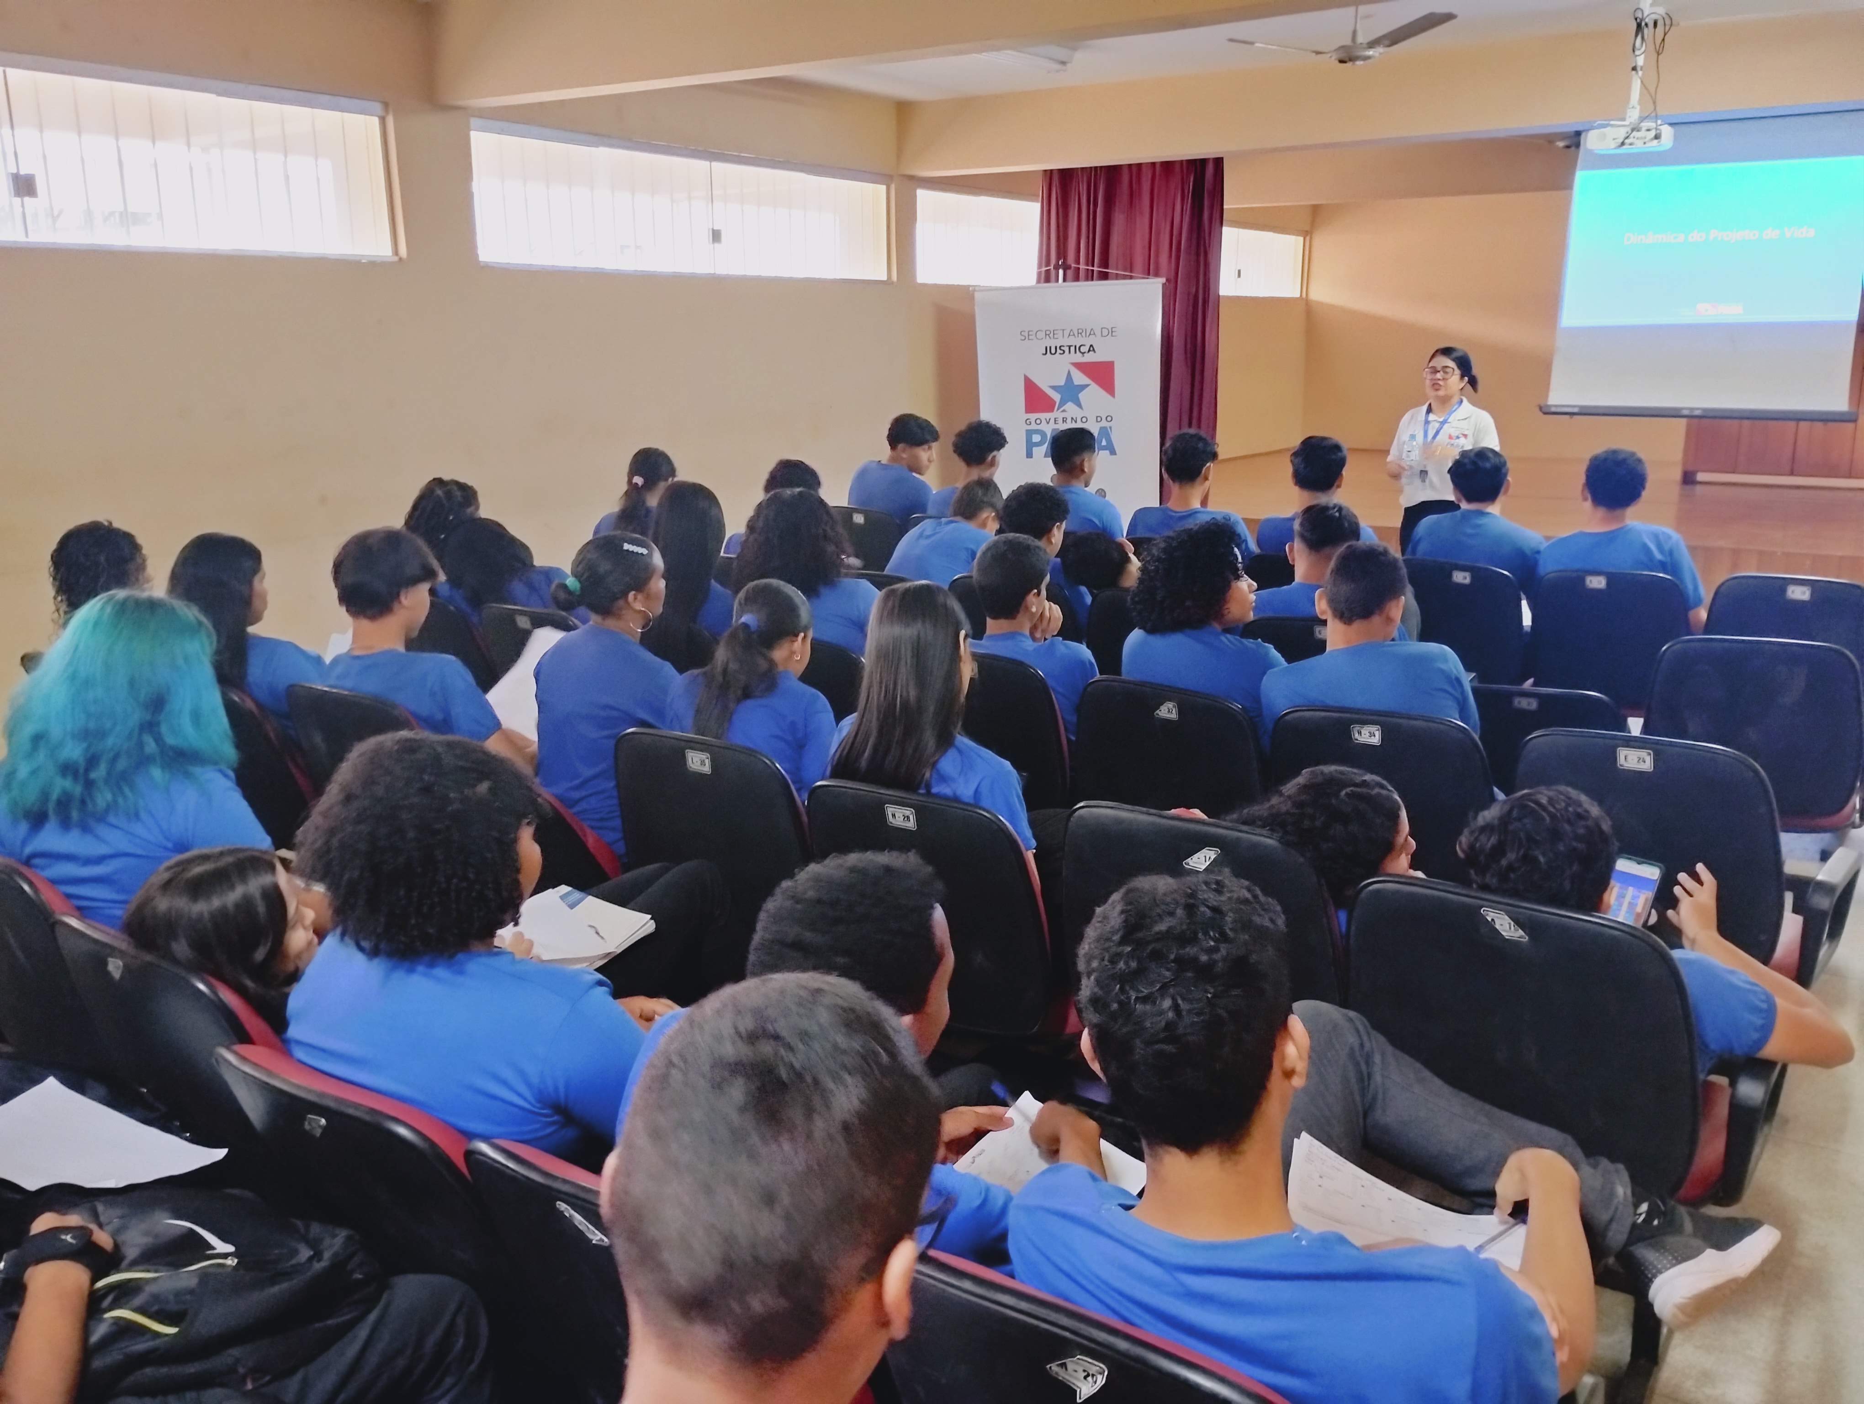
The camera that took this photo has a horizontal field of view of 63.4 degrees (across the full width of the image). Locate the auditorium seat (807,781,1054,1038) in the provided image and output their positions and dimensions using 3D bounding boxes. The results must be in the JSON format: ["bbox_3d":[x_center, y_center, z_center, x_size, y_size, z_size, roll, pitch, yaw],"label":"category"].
[{"bbox_3d":[0.118,0.517,3.003,0.530,0.875,0.620,8,17,32],"label":"auditorium seat"}]

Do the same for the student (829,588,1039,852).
[{"bbox_3d":[0.210,0.318,3.181,0.460,1.235,0.740,8,16,31],"label":"student"}]

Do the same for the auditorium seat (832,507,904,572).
[{"bbox_3d":[-0.192,-0.511,7.239,0.520,0.895,0.620,8,16,31],"label":"auditorium seat"}]

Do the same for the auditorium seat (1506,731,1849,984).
[{"bbox_3d":[1.613,0.450,3.347,0.600,0.895,0.620,8,16,31],"label":"auditorium seat"}]

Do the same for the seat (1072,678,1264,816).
[{"bbox_3d":[0.702,0.350,3.697,0.550,0.890,0.650,8,16,33],"label":"seat"}]

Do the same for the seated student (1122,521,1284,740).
[{"bbox_3d":[0.730,0.148,3.788,0.480,1.240,0.740,9,17,36],"label":"seated student"}]

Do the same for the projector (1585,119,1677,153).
[{"bbox_3d":[2.674,-2.155,5.775,0.305,0.100,0.245,8,16,31],"label":"projector"}]

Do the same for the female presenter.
[{"bbox_3d":[2.174,-0.717,6.501,0.480,1.586,0.360,6,16,25],"label":"female presenter"}]

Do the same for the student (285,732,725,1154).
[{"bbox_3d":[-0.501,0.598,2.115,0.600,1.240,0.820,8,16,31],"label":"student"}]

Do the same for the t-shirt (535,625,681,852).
[{"bbox_3d":[-0.688,0.070,3.448,0.430,0.570,0.290,10,17,38],"label":"t-shirt"}]

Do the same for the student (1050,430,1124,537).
[{"bbox_3d":[0.714,-0.511,6.284,0.460,1.265,0.750,9,17,34],"label":"student"}]

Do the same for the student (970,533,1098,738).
[{"bbox_3d":[0.368,0.089,4.220,0.480,1.190,0.780,8,16,31],"label":"student"}]

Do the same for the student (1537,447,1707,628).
[{"bbox_3d":[2.459,-0.275,5.396,0.520,1.260,0.740,7,16,30],"label":"student"}]

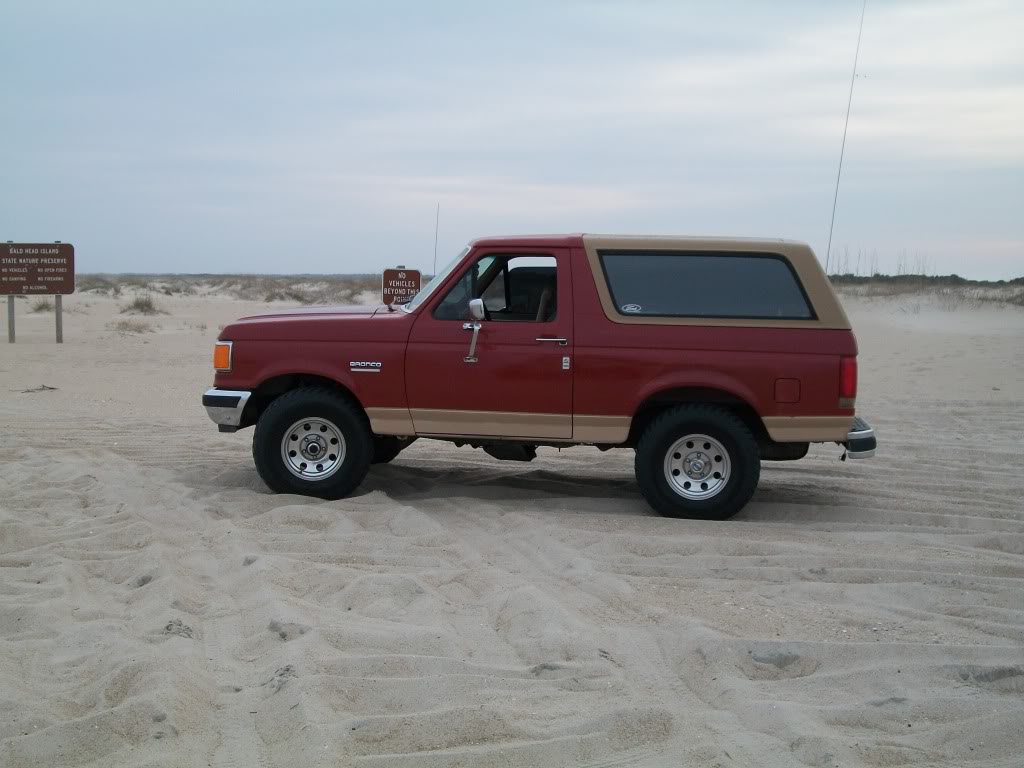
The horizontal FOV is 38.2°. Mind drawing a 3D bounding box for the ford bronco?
[{"bbox_3d":[0.272,-0.130,10.967,4.600,1.930,2.040,2,4,8],"label":"ford bronco"}]

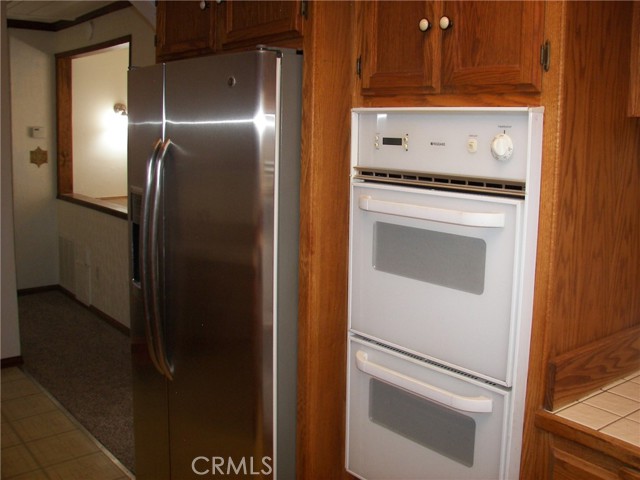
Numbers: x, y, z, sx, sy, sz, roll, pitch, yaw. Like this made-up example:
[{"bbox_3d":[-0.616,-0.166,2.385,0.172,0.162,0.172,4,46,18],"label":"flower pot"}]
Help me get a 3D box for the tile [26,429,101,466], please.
[{"bbox_3d":[-1.262,1.018,3.260,0.285,0.010,0.298,-6,11,-39],"label":"tile"}]

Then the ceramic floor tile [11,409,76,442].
[{"bbox_3d":[-1.450,0.976,3.499,0.285,0.010,0.298,-6,11,-39],"label":"ceramic floor tile"}]

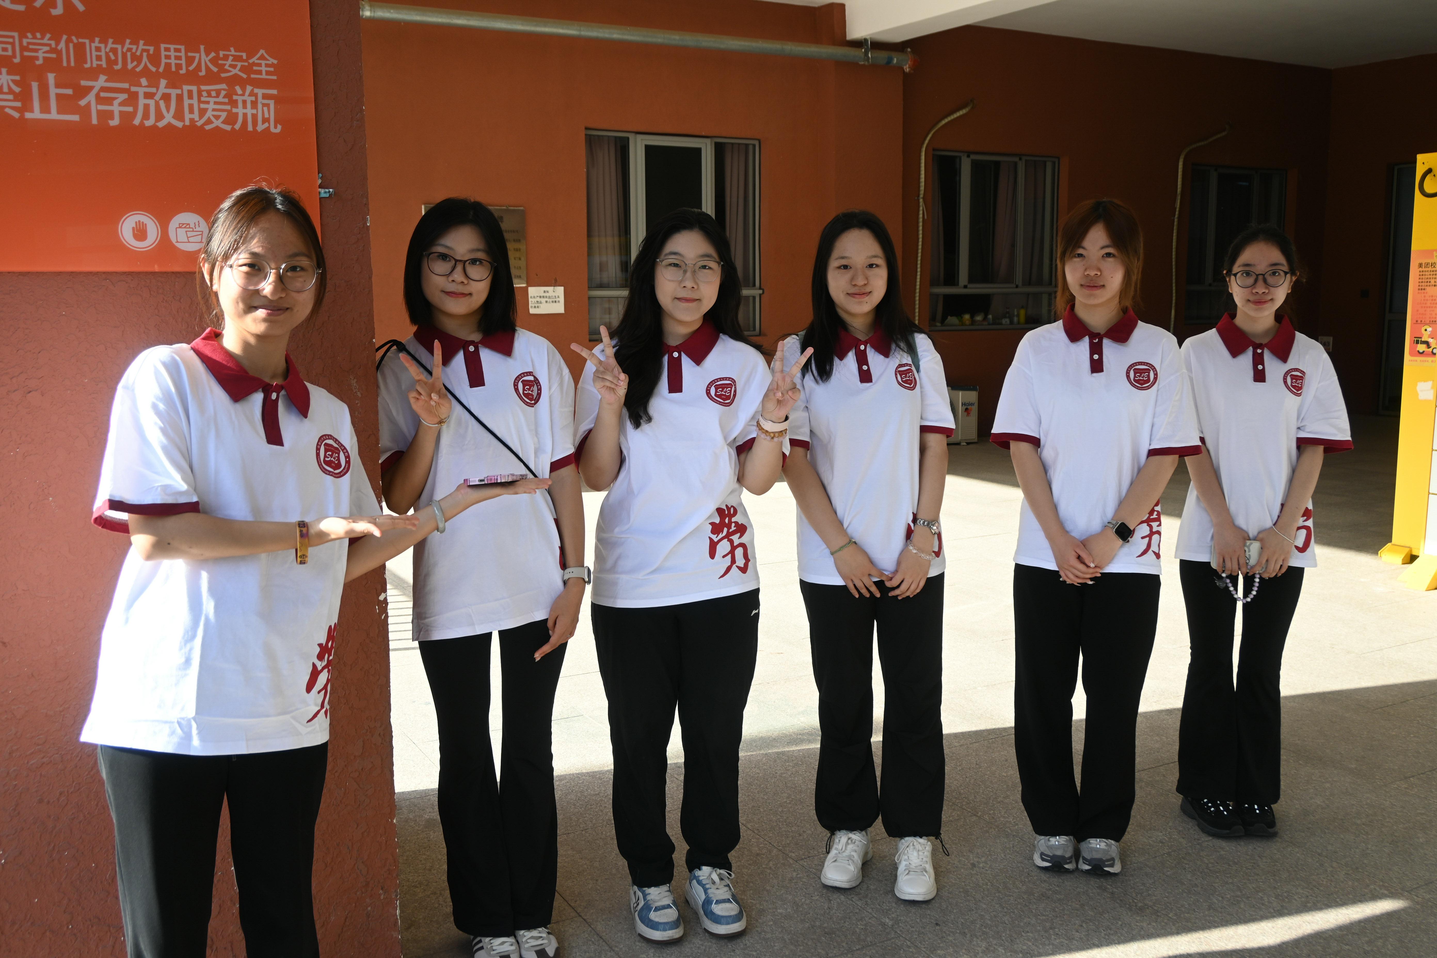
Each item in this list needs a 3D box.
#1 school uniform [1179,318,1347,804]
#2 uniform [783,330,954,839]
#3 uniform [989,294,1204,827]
[{"bbox_3d":[1.443,0.234,3.470,0.466,1.342,0.270,1,9,12],"label":"school uniform"},{"bbox_3d":[0.367,0.273,3.166,0.435,1.274,0.270,-1,9,-6],"label":"uniform"},{"bbox_3d":[0.942,0.259,3.261,0.506,1.373,0.270,2,9,17],"label":"uniform"}]

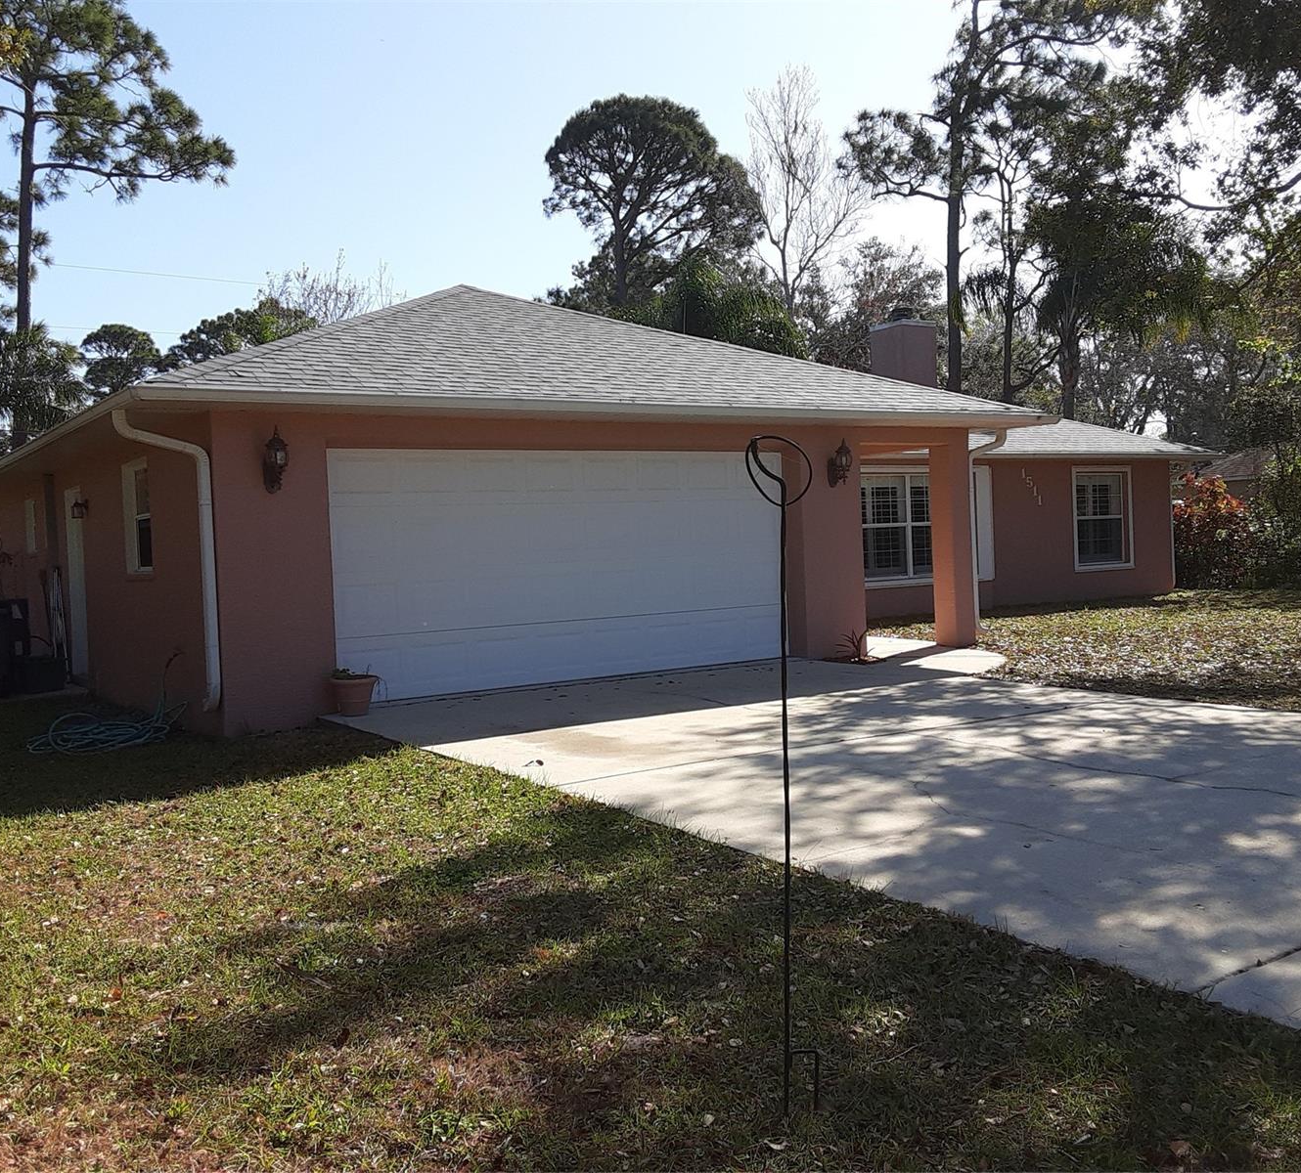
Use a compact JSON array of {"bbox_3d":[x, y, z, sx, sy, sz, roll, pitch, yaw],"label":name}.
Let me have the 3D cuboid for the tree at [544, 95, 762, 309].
[{"bbox_3d":[0.117,-8.820,43.314,7.700,17.057,7.700,-2,2,0],"label":"tree"}]

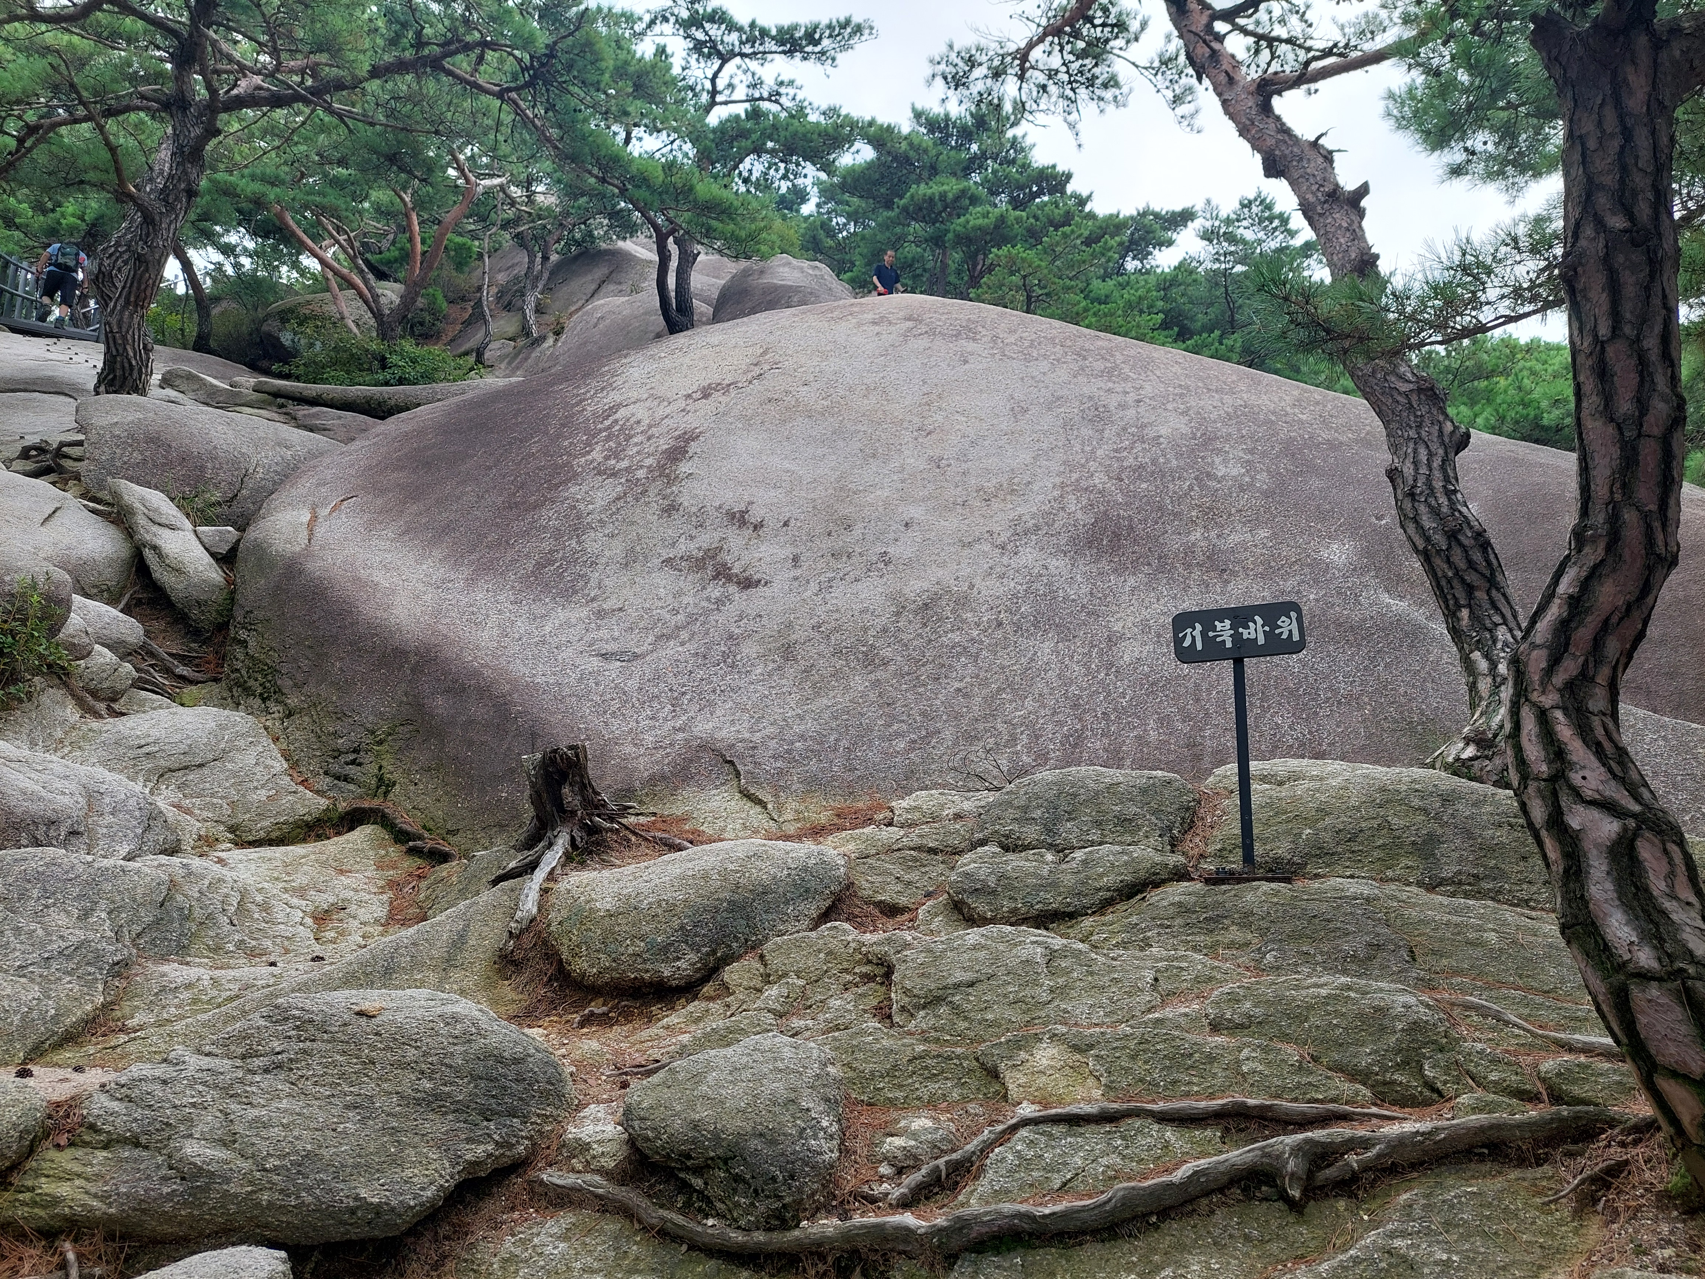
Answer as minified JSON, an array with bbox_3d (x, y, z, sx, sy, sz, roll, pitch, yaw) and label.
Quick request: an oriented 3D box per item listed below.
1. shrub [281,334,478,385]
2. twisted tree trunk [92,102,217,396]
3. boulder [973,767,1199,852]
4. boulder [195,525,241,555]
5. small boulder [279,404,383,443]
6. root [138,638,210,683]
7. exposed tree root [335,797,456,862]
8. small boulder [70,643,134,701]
[{"bbox_3d":[-5.785,-3.416,15.000,2.150,0.650,1.100,4,-11,-22],"label":"shrub"},{"bbox_3d":[-6.822,-3.810,12.000,0.980,2.850,0.700,6,-12,-31],"label":"twisted tree trunk"},{"bbox_3d":[1.120,0.827,5.900,1.070,0.420,0.650,-2,-10,11],"label":"boulder"},{"bbox_3d":[-4.959,-0.774,9.600,0.400,0.230,0.320,0,-9,0],"label":"boulder"},{"bbox_3d":[-5.309,-2.215,12.600,1.100,0.340,0.800,0,-9,0],"label":"small boulder"},{"bbox_3d":[-4.354,0.141,7.900,0.420,0.220,0.350,6,-11,-29],"label":"root"},{"bbox_3d":[-2.230,0.925,6.000,0.600,0.240,0.280,-2,-9,15],"label":"exposed tree root"},{"bbox_3d":[-4.686,0.212,7.700,0.360,0.330,0.360,6,-12,-31],"label":"small boulder"}]

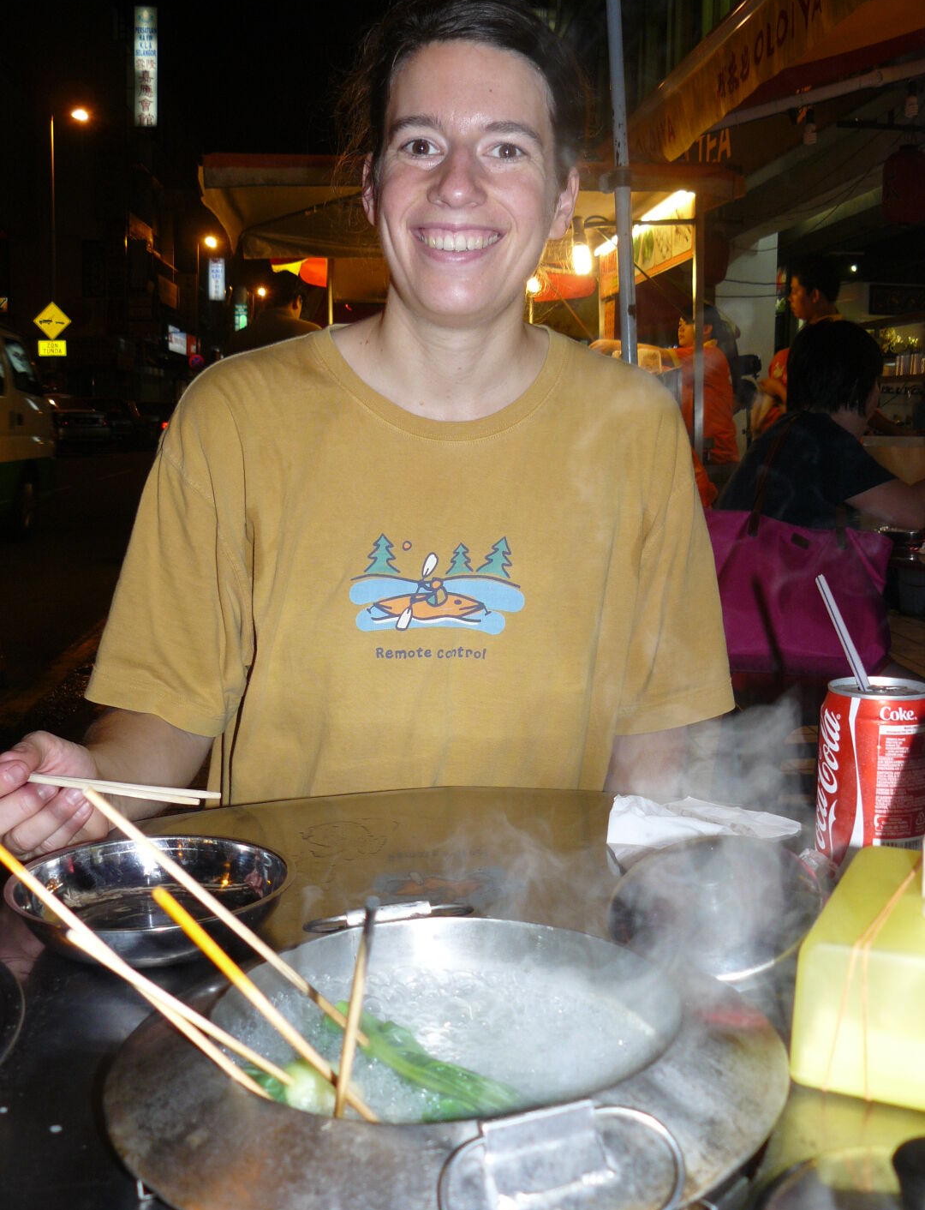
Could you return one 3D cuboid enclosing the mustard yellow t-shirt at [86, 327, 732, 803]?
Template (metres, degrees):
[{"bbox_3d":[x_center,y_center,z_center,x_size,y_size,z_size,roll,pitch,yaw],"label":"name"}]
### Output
[{"bbox_3d":[-0.045,0.080,1.045,0.495,0.590,0.280,0,9,-3],"label":"mustard yellow t-shirt"}]

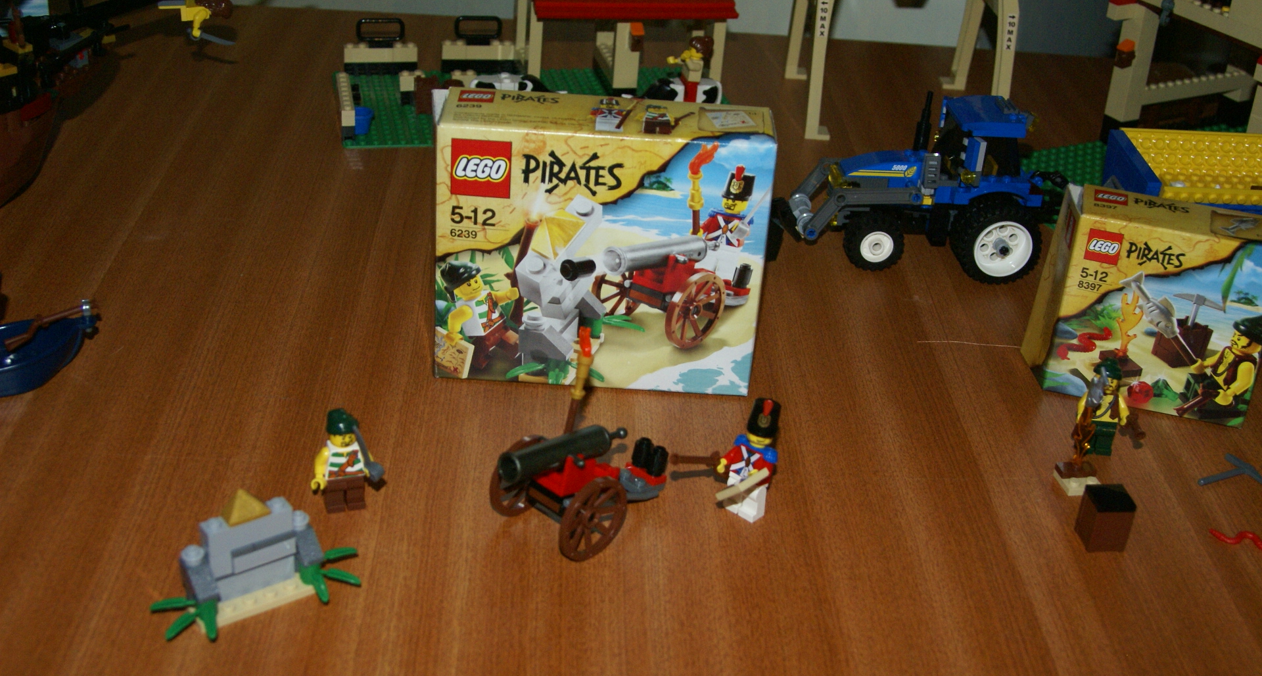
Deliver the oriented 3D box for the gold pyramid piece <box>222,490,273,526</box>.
[{"bbox_3d":[-0.136,0.058,0.521,0.016,0.010,0.009,-18,36,-33],"label":"gold pyramid piece"}]

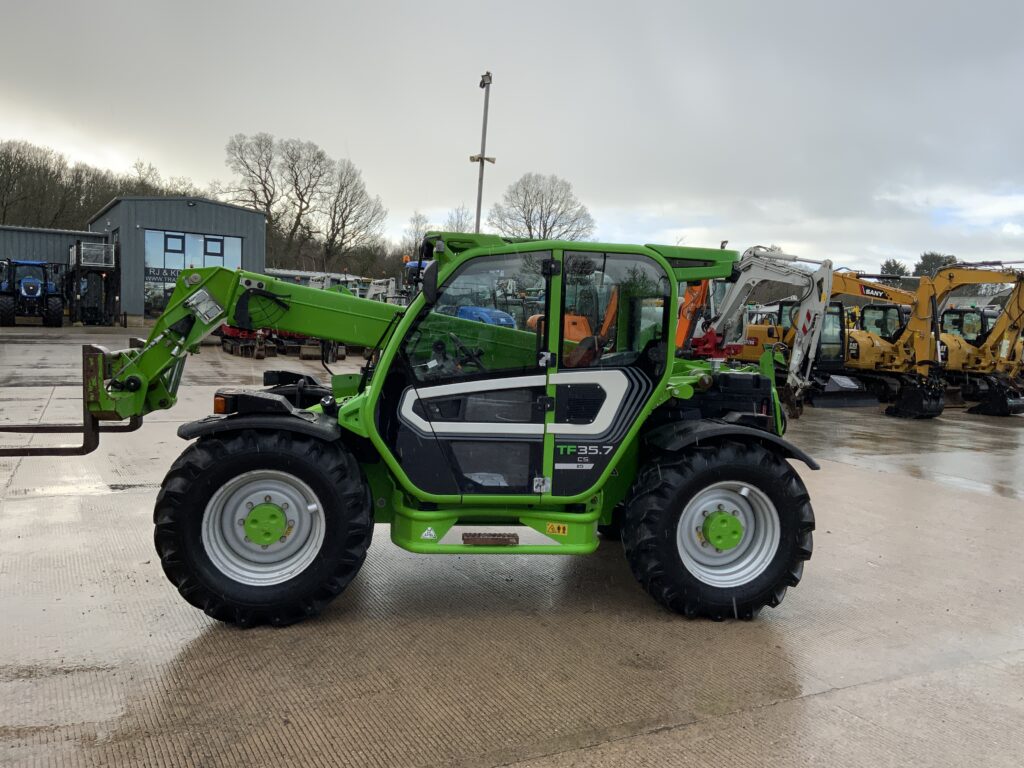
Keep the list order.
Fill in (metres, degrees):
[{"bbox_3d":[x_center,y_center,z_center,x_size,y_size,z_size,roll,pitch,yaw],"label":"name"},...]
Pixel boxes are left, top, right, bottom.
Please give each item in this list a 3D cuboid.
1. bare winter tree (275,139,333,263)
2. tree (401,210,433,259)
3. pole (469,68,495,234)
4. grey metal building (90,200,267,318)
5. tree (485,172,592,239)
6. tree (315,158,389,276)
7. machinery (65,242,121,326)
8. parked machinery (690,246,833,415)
[{"bbox_3d":[-17.336,-12.848,71.225,4.870,14.750,4.870,2,5,-14],"label":"bare winter tree"},{"bbox_3d":[-8.662,-10.563,77.410,2.910,10.040,2.910,2,5,-7],"label":"tree"},{"bbox_3d":[-1.057,-5.075,26.660,0.750,8.960,0.450,5,5,17],"label":"pole"},{"bbox_3d":[-19.351,-6.530,48.198,6.500,6.050,18.000,0,6,-30],"label":"grey metal building"},{"bbox_3d":[2.714,-12.579,81.192,10.140,14.600,10.140,3,5,1],"label":"tree"},{"bbox_3d":[-13.370,-11.933,71.287,6.210,13.350,6.210,2,5,-11],"label":"tree"},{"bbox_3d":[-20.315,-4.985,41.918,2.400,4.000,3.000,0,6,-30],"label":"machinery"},{"bbox_3d":[4.645,-1.290,18.709,2.200,3.460,6.000,0,6,-29],"label":"parked machinery"}]

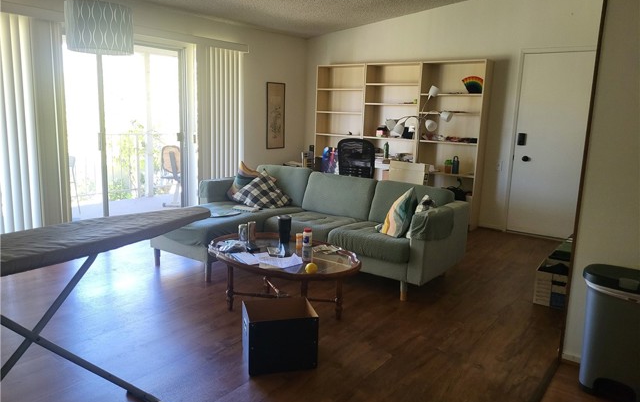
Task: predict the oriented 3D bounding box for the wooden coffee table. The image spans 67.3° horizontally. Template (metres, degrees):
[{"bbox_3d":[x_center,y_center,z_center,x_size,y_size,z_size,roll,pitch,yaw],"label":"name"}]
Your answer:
[{"bbox_3d":[-0.241,0.554,3.256,1.160,0.450,0.720,9,13,36],"label":"wooden coffee table"}]

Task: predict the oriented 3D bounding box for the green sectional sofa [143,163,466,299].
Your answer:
[{"bbox_3d":[-0.123,0.202,4.201,2.310,0.810,1.560,9,13,36],"label":"green sectional sofa"}]

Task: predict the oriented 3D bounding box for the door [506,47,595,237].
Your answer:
[{"bbox_3d":[2.698,-0.594,5.467,0.900,2.060,0.050,9,13,36],"label":"door"}]

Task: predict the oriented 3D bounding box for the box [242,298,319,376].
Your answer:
[{"bbox_3d":[-0.224,0.739,2.670,0.355,0.298,0.295,-1,11,-14],"label":"box"}]

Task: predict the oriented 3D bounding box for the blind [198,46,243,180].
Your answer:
[{"bbox_3d":[-1.241,-0.849,6.115,0.100,2.070,0.700,9,13,36],"label":"blind"}]

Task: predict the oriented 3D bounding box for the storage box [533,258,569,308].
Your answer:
[{"bbox_3d":[1.841,0.637,3.638,0.320,0.260,0.390,9,13,36],"label":"storage box"}]

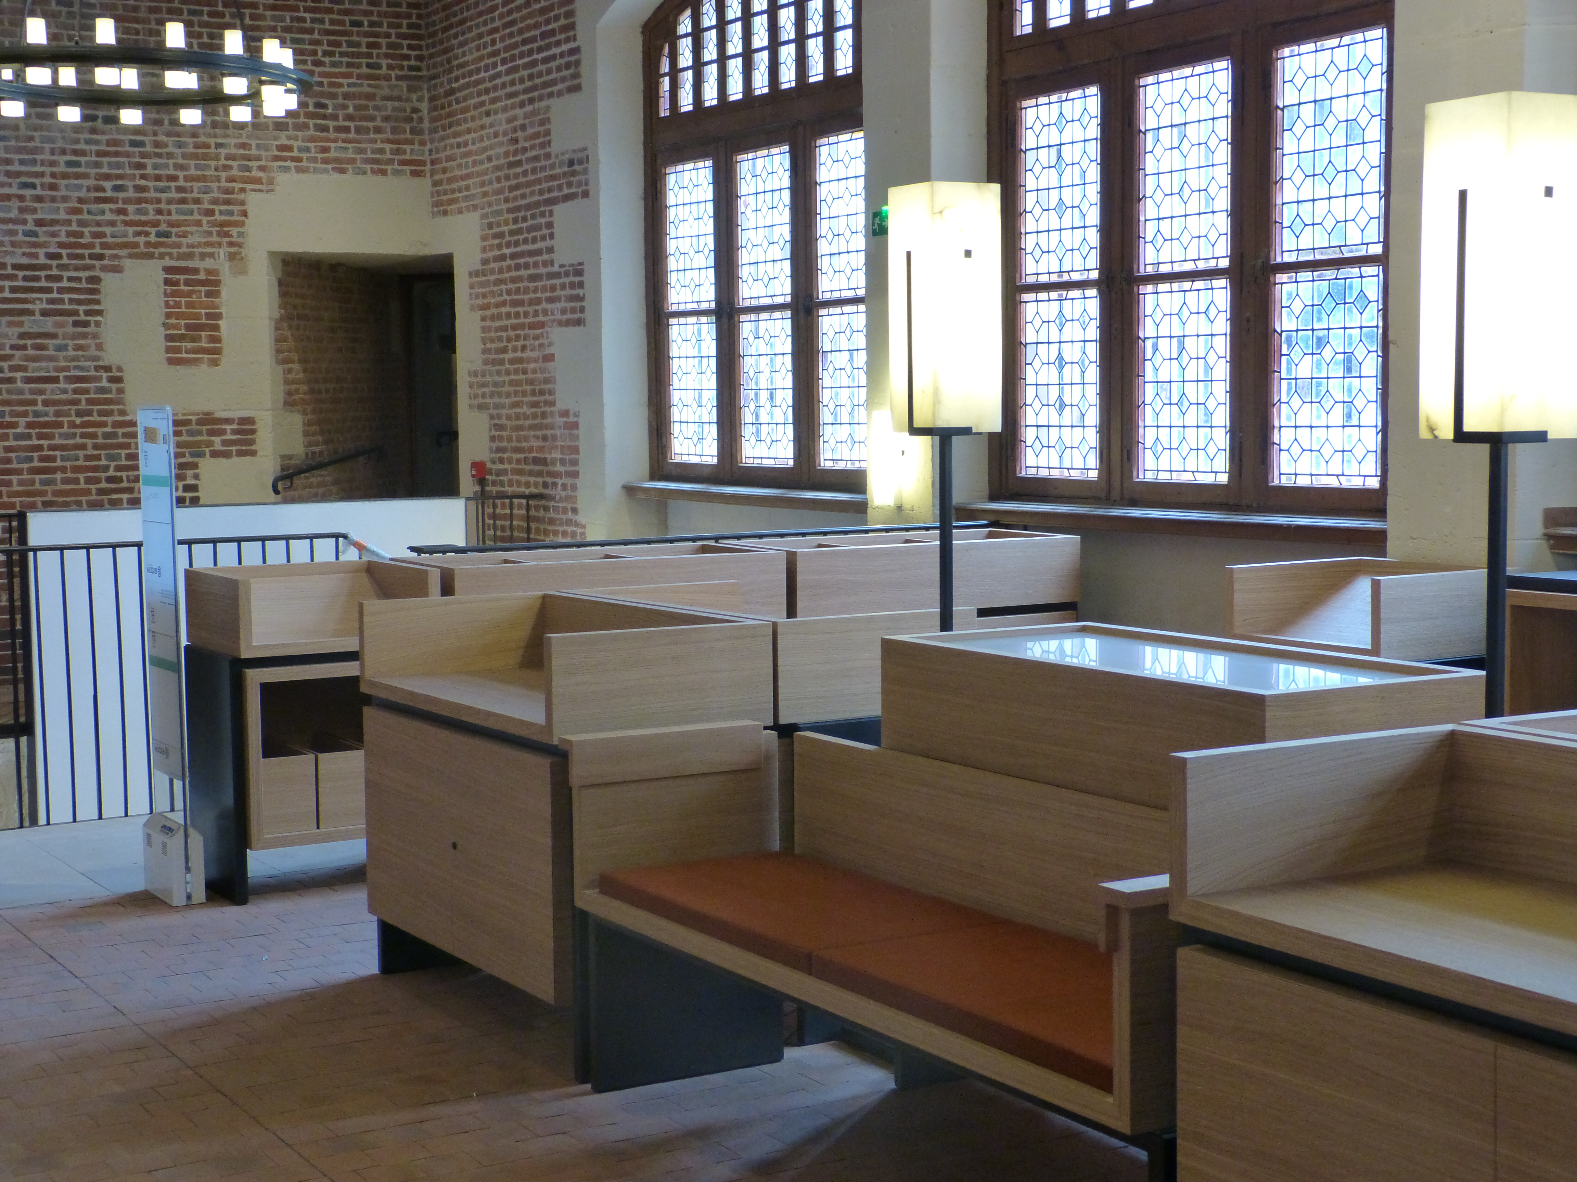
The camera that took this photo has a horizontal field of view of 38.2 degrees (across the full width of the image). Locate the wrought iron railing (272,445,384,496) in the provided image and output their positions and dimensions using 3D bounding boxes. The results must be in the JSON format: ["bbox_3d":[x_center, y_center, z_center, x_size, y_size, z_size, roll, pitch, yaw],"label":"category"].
[{"bbox_3d":[-2.899,-0.770,14.357,0.100,0.271,1.861,0,5,11],"label":"wrought iron railing"}]

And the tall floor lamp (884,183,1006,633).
[{"bbox_3d":[0.367,0.070,5.240,0.182,1.979,0.182,-3,5,-30],"label":"tall floor lamp"}]

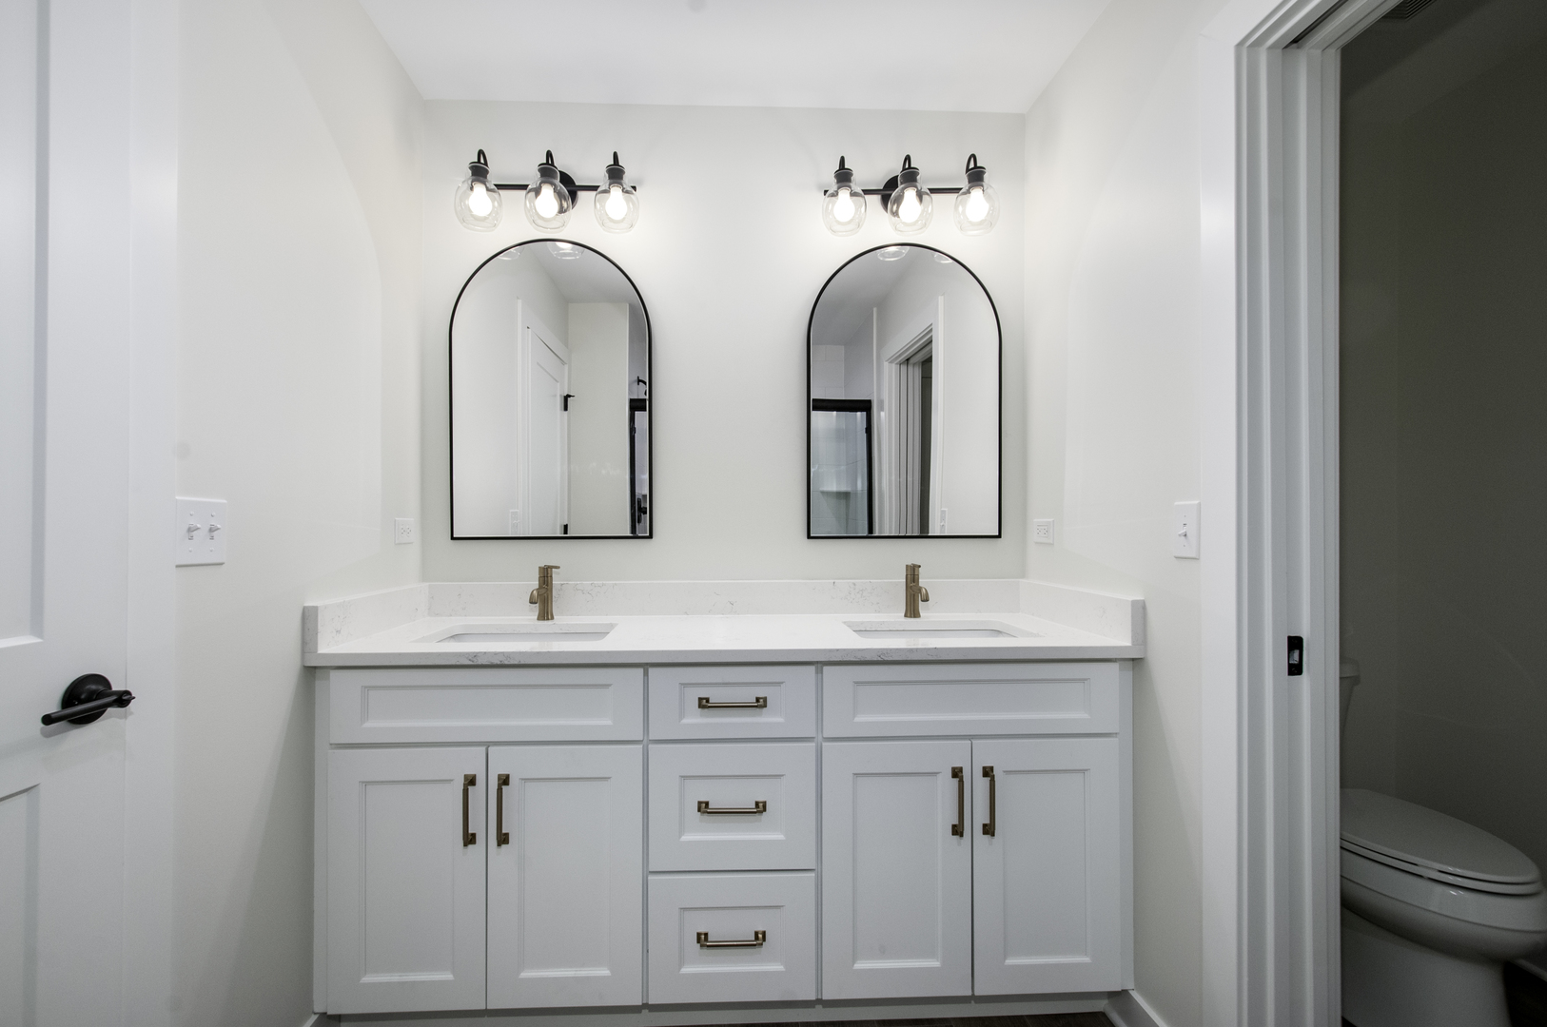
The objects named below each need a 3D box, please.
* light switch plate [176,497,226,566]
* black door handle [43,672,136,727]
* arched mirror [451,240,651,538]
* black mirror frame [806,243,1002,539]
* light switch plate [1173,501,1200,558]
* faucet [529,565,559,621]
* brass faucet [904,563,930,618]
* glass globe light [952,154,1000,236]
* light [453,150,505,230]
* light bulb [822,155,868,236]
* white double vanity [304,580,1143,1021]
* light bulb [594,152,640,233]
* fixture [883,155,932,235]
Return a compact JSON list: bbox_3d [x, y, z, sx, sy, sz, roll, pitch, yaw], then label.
[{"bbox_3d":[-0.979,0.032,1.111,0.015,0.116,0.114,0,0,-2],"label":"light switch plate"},{"bbox_3d":[-0.927,0.260,0.862,0.066,0.071,0.147,0,0,-2],"label":"black door handle"},{"bbox_3d":[-0.667,-0.378,1.956,0.604,0.916,0.026,0,-1,-3],"label":"arched mirror"},{"bbox_3d":[0.407,-0.379,2.008,0.604,0.916,0.026,0,-1,-3],"label":"black mirror frame"},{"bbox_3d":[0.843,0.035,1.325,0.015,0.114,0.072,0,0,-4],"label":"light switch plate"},{"bbox_3d":[-0.663,0.230,1.842,0.056,0.162,0.150,0,-1,-3],"label":"faucet"},{"bbox_3d":[0.425,0.231,1.895,0.050,0.162,0.150,0,-1,-3],"label":"brass faucet"},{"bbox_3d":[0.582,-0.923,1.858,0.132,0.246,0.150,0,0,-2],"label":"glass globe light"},{"bbox_3d":[-0.846,-0.935,1.851,0.131,0.225,0.142,0,-1,-3],"label":"light"},{"bbox_3d":[0.208,-0.924,1.876,0.128,0.243,0.128,0,0,-2],"label":"light bulb"},{"bbox_3d":[-0.100,0.700,1.676,1.851,1.001,0.528,0,0,-2],"label":"white double vanity"},{"bbox_3d":[-0.449,-0.923,1.851,0.128,0.243,0.128,0,0,-2],"label":"light bulb"},{"bbox_3d":[0.393,-0.923,1.859,0.130,0.246,0.165,0,0,-2],"label":"fixture"}]

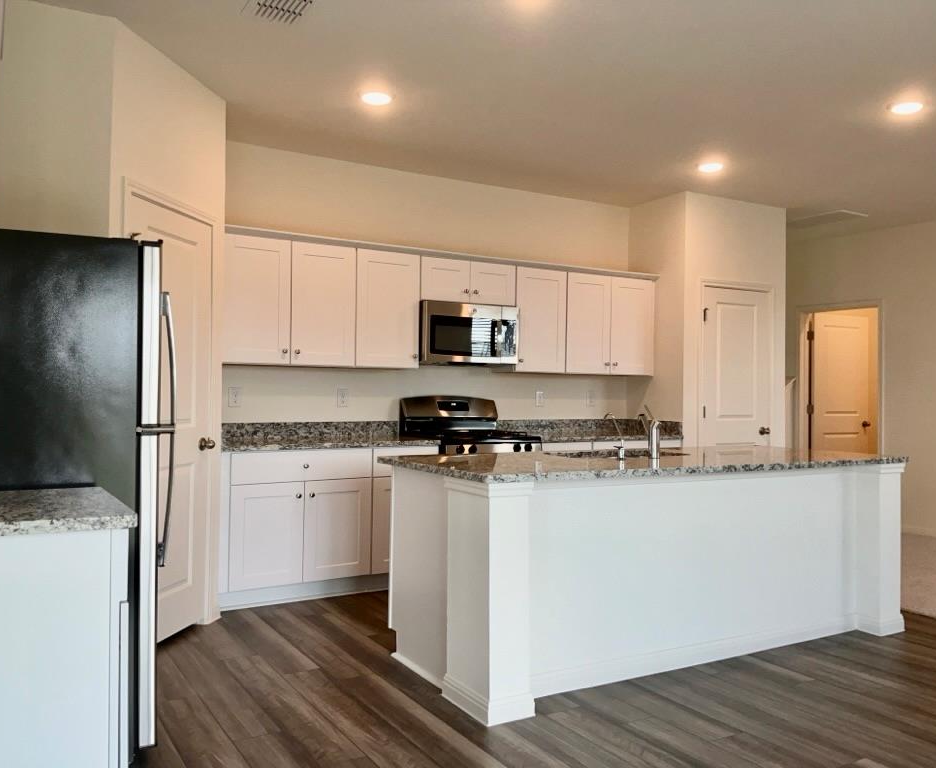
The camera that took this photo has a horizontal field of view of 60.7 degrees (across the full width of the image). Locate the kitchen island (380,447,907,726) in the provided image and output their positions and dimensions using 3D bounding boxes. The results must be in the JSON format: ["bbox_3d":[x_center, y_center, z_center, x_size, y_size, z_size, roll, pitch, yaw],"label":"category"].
[{"bbox_3d":[0.934,0.808,3.916,2.575,0.903,0.941,1,-1,-30],"label":"kitchen island"}]

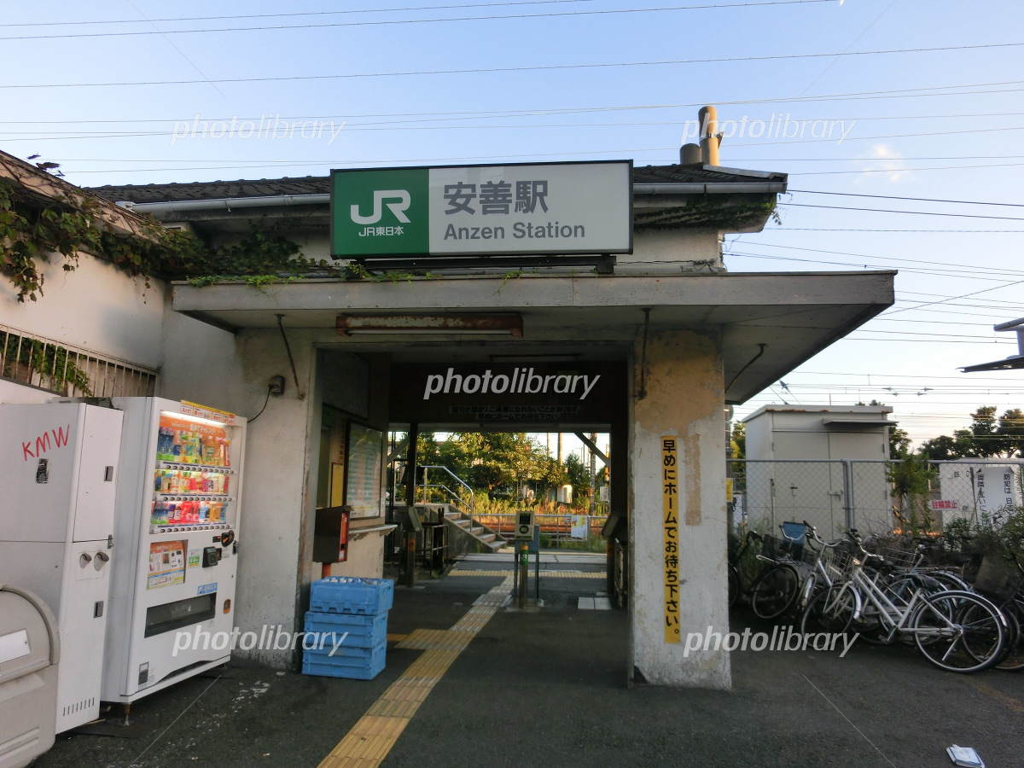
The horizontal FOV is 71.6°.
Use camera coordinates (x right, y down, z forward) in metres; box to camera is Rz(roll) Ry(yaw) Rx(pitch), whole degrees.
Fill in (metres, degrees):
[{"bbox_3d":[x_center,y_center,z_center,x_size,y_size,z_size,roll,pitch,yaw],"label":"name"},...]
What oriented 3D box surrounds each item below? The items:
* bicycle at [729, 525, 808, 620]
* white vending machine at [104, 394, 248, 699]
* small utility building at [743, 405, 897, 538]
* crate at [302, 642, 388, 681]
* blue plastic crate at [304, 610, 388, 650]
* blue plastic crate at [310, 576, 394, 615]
[{"bbox_3d":[3.130,2.080,7.740,1.700,1.050,0.550,-5,-10,36],"label":"bicycle"},{"bbox_3d":[-2.472,1.066,4.790,0.740,1.810,1.093,-1,-9,8],"label":"white vending machine"},{"bbox_3d":[4.964,1.670,11.511,1.929,2.540,1.850,0,-8,5],"label":"small utility building"},{"bbox_3d":[-1.236,2.056,5.325,0.535,0.210,0.310,-1,-9,11],"label":"crate"},{"bbox_3d":[-1.233,1.841,5.360,0.535,0.225,0.310,-1,-9,11],"label":"blue plastic crate"},{"bbox_3d":[-1.246,1.661,5.582,0.560,0.220,0.330,-1,-8,13],"label":"blue plastic crate"}]

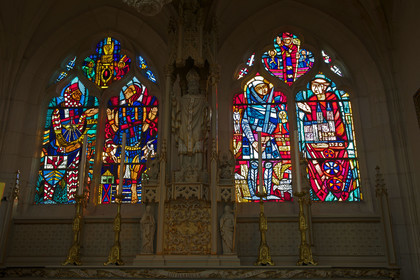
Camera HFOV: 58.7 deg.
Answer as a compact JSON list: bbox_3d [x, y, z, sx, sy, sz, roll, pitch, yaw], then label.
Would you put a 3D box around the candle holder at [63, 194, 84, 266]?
[{"bbox_3d":[-1.363,0.906,3.788,0.180,0.693,0.180,-1,-17,3],"label":"candle holder"}]

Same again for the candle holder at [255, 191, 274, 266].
[{"bbox_3d":[0.526,0.873,3.683,0.180,0.689,0.180,-1,-17,3],"label":"candle holder"}]

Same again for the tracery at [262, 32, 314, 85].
[{"bbox_3d":[1.077,-1.135,5.165,0.700,0.784,0.050,-1,-17,3],"label":"tracery"}]

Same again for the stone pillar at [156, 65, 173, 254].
[{"bbox_3d":[-0.521,0.142,4.342,0.120,2.275,0.140,-1,-17,3],"label":"stone pillar"}]

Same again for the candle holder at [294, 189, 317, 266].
[{"bbox_3d":[0.928,0.864,3.661,0.180,0.691,0.180,-1,-17,3],"label":"candle holder"}]

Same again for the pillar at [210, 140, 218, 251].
[{"bbox_3d":[0.047,0.605,4.110,0.085,1.253,0.100,-1,-17,3],"label":"pillar"}]

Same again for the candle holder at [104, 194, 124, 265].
[{"bbox_3d":[-0.940,0.896,3.766,0.180,0.697,0.180,-1,-17,3],"label":"candle holder"}]

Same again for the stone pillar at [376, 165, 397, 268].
[{"bbox_3d":[1.871,0.797,3.991,0.110,1.051,0.120,-1,-17,3],"label":"stone pillar"}]

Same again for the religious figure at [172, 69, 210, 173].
[{"bbox_3d":[-0.216,-0.245,4.517,0.442,1.275,0.340,-1,-17,3],"label":"religious figure"}]

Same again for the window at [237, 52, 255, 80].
[{"bbox_3d":[0.490,-1.019,5.165,0.235,0.424,0.050,-1,-17,3],"label":"window"}]

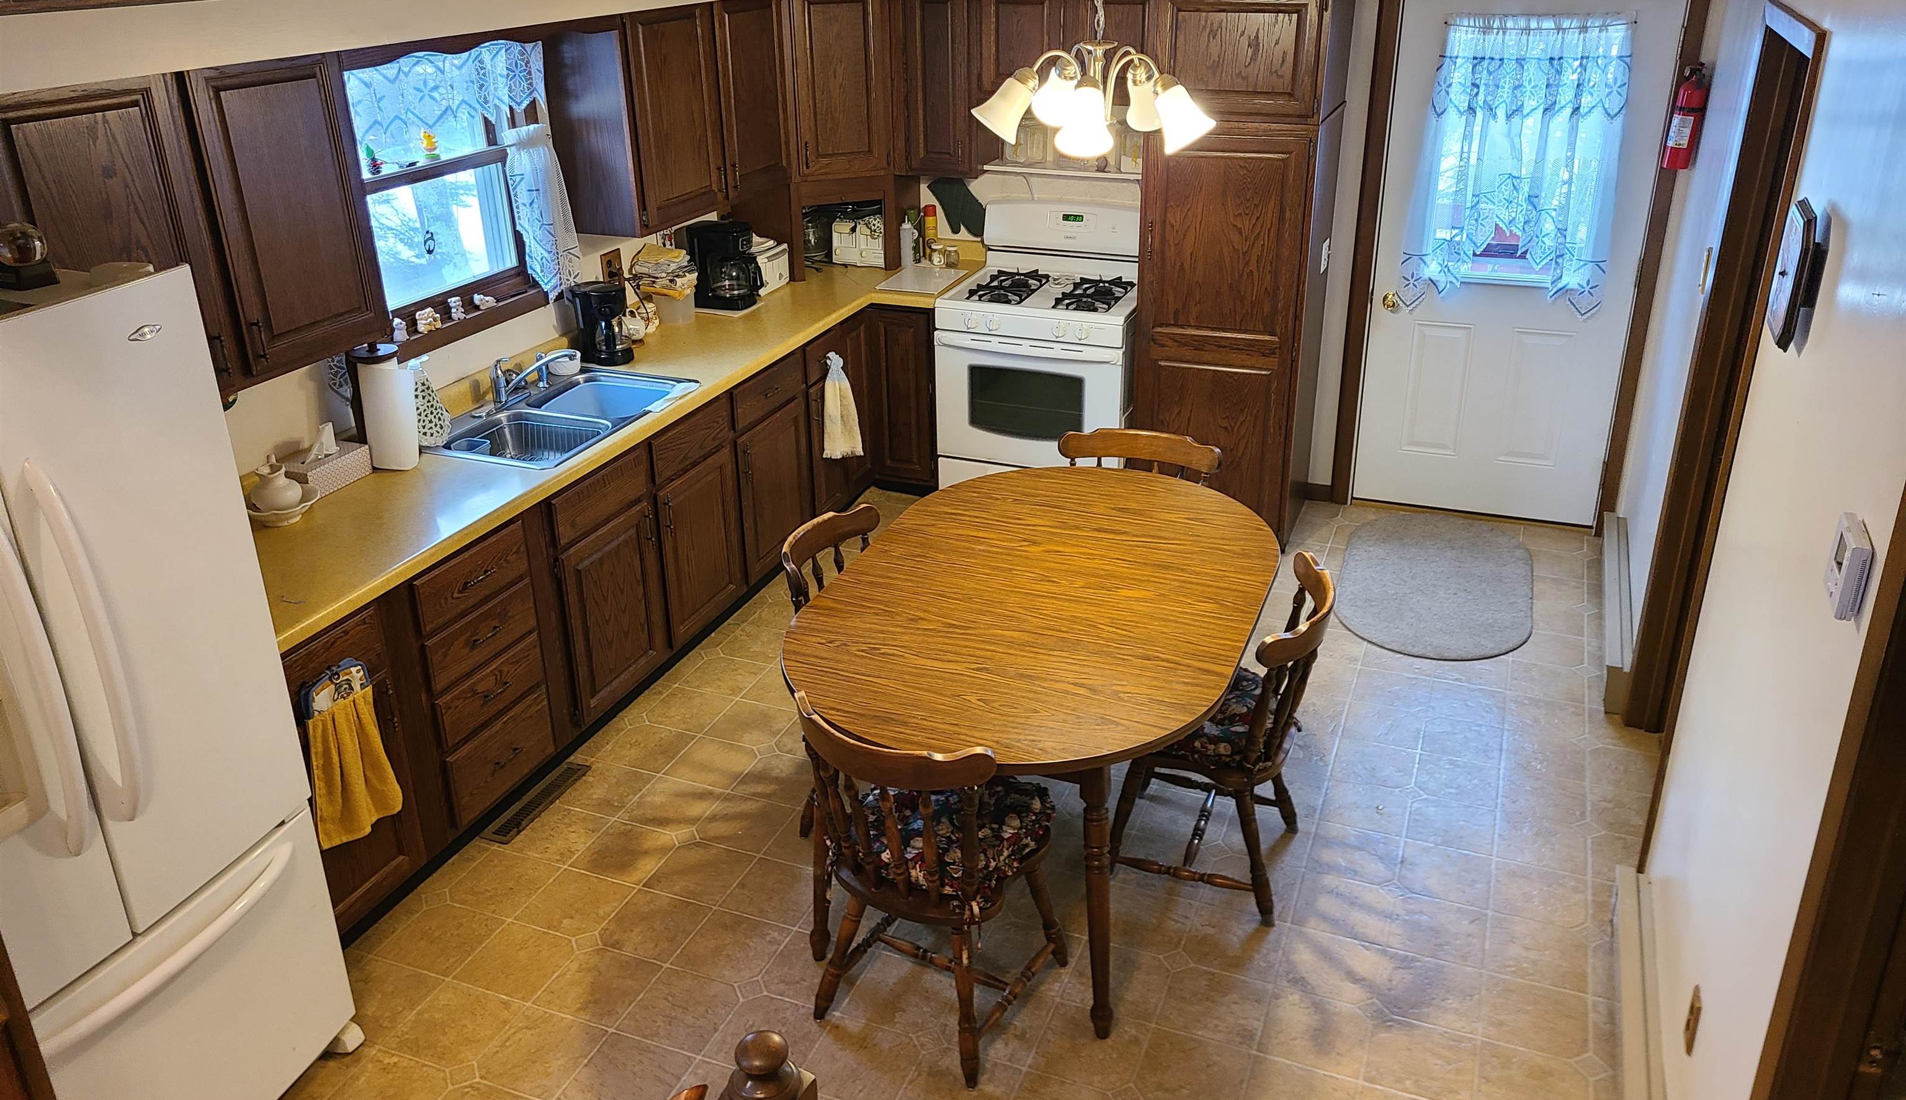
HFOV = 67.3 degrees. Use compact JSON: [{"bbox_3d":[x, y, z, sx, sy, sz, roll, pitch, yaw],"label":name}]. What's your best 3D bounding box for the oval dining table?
[{"bbox_3d":[0.208,0.424,3.756,1.125,0.755,1.610,9,26,20],"label":"oval dining table"}]

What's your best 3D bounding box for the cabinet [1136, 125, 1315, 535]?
[{"bbox_3d":[1.052,-0.863,5.474,0.615,1.570,0.570,9,26,20],"label":"cabinet"}]

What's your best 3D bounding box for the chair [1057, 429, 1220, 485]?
[{"bbox_3d":[0.527,0.102,4.362,0.480,0.820,0.510,7,26,17],"label":"chair"}]

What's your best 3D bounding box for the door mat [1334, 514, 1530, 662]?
[{"bbox_3d":[1.778,0.108,5.268,0.685,0.015,1.230,9,26,20],"label":"door mat"}]

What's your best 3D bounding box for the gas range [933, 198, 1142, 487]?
[{"bbox_3d":[0.392,-0.752,5.795,0.760,1.190,0.660,9,26,20],"label":"gas range"}]

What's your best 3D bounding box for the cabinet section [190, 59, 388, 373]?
[{"bbox_3d":[-1.671,-0.794,3.379,0.325,0.680,0.435,9,26,20],"label":"cabinet section"}]

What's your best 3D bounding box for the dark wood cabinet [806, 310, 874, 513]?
[{"bbox_3d":[-0.705,-0.550,5.668,0.590,0.785,0.550,9,26,20],"label":"dark wood cabinet"}]

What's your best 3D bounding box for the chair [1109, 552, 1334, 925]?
[{"bbox_3d":[0.665,0.444,3.611,0.500,0.820,0.480,9,27,21],"label":"chair"}]

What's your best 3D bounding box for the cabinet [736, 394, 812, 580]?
[{"bbox_3d":[-0.901,-0.281,5.250,0.590,0.570,0.500,9,26,20],"label":"cabinet"}]

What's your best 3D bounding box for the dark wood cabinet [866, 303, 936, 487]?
[{"bbox_3d":[-0.107,-0.680,6.042,0.280,0.790,0.540,9,26,20],"label":"dark wood cabinet"}]

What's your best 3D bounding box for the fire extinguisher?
[{"bbox_3d":[2.470,-1.460,4.825,0.110,0.350,0.100,-13,27,-25],"label":"fire extinguisher"}]

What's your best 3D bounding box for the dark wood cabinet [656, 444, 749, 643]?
[{"bbox_3d":[-1.064,-0.046,4.841,0.500,0.550,0.460,9,26,20],"label":"dark wood cabinet"}]

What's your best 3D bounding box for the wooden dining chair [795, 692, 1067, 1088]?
[{"bbox_3d":[-0.021,0.665,3.156,0.480,0.820,0.505,13,28,29],"label":"wooden dining chair"}]

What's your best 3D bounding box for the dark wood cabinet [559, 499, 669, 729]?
[{"bbox_3d":[-1.246,0.151,4.431,0.500,0.550,0.470,9,26,20],"label":"dark wood cabinet"}]

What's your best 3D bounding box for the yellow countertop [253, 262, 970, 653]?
[{"bbox_3d":[-0.974,-0.531,4.649,0.890,0.050,3.800,9,26,20],"label":"yellow countertop"}]

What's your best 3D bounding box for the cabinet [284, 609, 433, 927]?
[{"bbox_3d":[-1.686,0.480,3.456,0.590,0.785,0.450,9,26,20],"label":"cabinet"}]

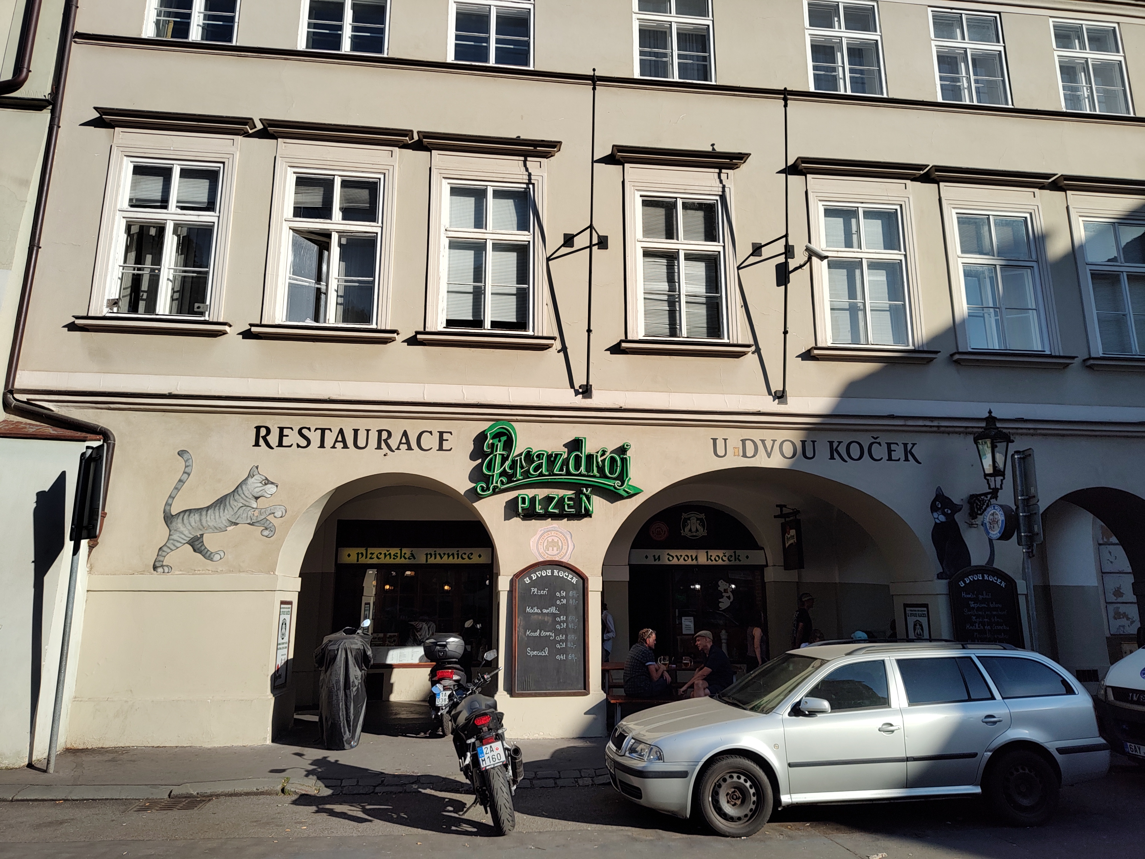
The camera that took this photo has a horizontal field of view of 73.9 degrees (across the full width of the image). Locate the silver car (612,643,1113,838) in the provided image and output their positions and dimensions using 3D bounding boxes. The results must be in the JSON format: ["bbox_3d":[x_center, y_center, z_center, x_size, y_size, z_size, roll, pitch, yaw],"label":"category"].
[{"bbox_3d":[2.490,2.745,7.130,4.510,1.460,1.740,1,-11,-6],"label":"silver car"}]

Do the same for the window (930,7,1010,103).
[{"bbox_3d":[6.707,-6.272,12.893,1.331,1.773,0.130,1,-11,-7],"label":"window"}]

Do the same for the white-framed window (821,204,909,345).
[{"bbox_3d":[4.267,-2.253,11.070,1.280,2.220,0.150,2,-11,-6],"label":"white-framed window"}]

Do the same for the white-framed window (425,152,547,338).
[{"bbox_3d":[-1.235,-2.712,11.159,1.700,2.798,0.170,1,-11,-7],"label":"white-framed window"}]

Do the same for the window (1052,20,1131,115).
[{"bbox_3d":[8.313,-5.806,12.194,1.210,1.680,0.150,2,-11,-6],"label":"window"}]

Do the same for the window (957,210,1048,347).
[{"bbox_3d":[6.786,-2.347,12.119,1.379,2.341,0.130,1,-11,-7],"label":"window"}]

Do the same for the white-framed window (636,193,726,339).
[{"bbox_3d":[1.550,-2.319,10.767,1.280,2.220,0.150,2,-11,-6],"label":"white-framed window"}]

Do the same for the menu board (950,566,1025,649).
[{"bbox_3d":[5.884,2.824,10.806,1.049,1.751,0.060,1,-11,-7],"label":"menu board"}]

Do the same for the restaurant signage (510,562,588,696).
[{"bbox_3d":[-0.286,2.627,10.091,1.006,1.751,0.060,1,-11,-7],"label":"restaurant signage"}]

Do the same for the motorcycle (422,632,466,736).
[{"bbox_3d":[-1.537,3.274,10.134,0.750,1.280,2.120,0,-11,0],"label":"motorcycle"}]

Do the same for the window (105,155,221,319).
[{"bbox_3d":[-5.338,-2.527,10.005,1.280,2.220,0.150,2,-11,-6],"label":"window"}]

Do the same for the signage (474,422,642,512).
[{"bbox_3d":[-0.169,0.559,10.447,2.287,1.290,0.160,1,-11,-7],"label":"signage"}]

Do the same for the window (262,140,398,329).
[{"bbox_3d":[-3.412,-2.779,10.907,1.736,2.798,0.170,1,-11,-7],"label":"window"}]

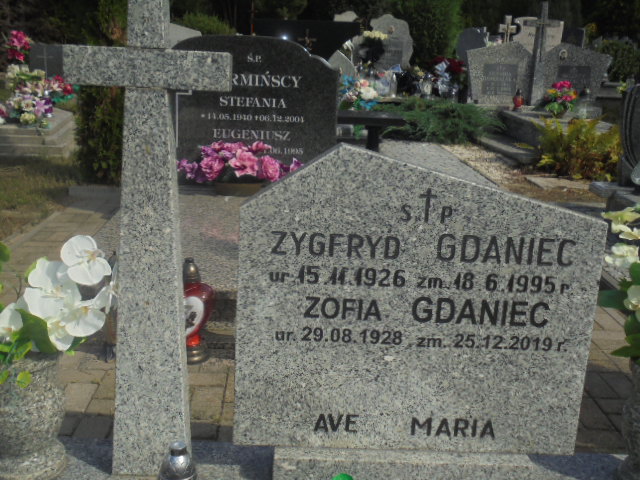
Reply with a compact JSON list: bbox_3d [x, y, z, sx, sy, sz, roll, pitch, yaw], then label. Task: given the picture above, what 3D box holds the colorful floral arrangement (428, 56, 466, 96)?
[{"bbox_3d":[1.577,-2.030,8.760,0.502,0.497,0.380,2,17,-3],"label":"colorful floral arrangement"}]

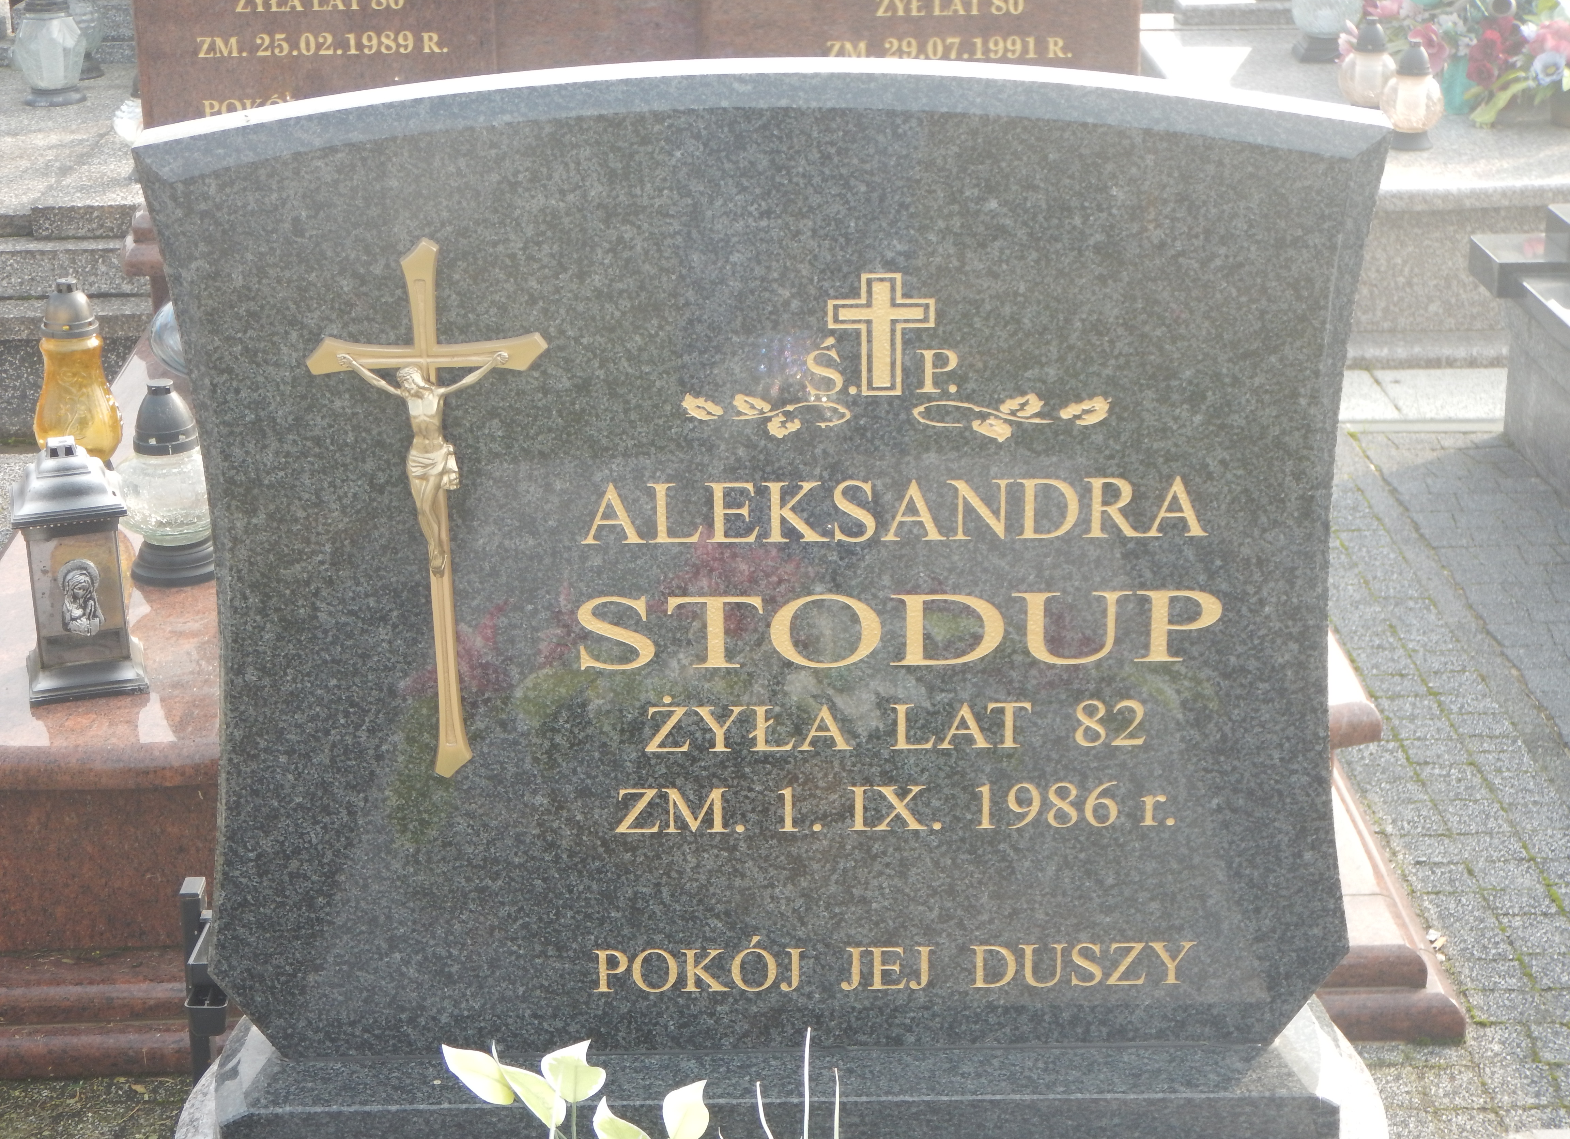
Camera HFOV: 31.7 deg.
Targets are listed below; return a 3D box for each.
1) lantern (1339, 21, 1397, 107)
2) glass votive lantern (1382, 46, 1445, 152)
[{"bbox_3d":[1.235,-1.068,5.852,0.121,0.211,0.121,-1,21,-1],"label":"lantern"},{"bbox_3d":[1.260,-0.956,5.562,0.121,0.211,0.121,-1,21,-1],"label":"glass votive lantern"}]

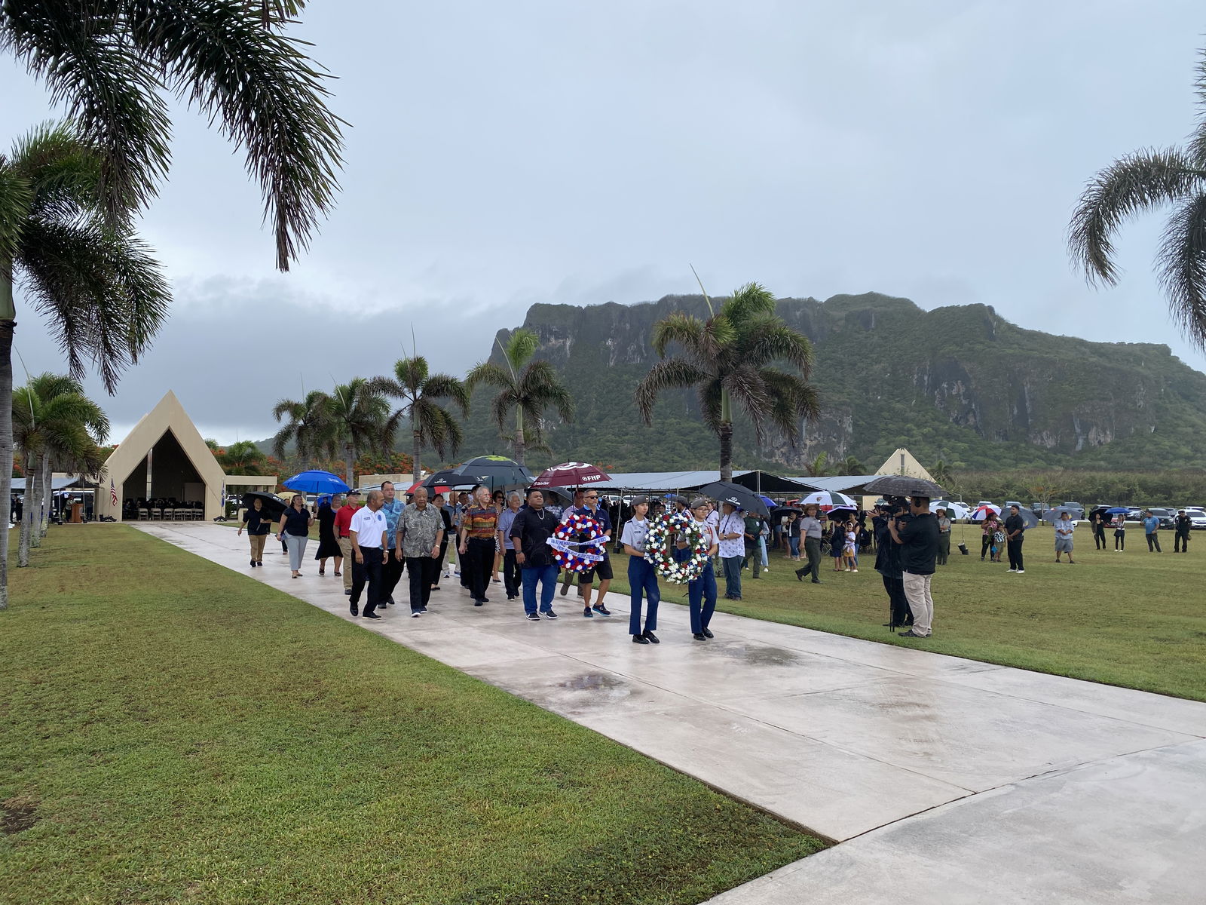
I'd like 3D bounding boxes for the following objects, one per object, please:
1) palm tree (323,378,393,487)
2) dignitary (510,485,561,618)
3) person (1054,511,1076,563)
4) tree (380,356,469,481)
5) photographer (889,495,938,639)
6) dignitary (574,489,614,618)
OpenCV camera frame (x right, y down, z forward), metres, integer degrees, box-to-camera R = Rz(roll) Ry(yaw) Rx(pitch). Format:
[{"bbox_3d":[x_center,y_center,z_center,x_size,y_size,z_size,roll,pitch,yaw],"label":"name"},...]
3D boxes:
[{"bbox_3d":[-11.968,0.137,44.000,3.900,7.500,3.900,1,-3,-15],"label":"palm tree"},{"bbox_3d":[-0.894,1.347,12.100,0.640,1.740,0.450,2,-3,-27],"label":"dignitary"},{"bbox_3d":[15.168,2.796,29.700,0.700,1.670,0.420,-1,-4,27],"label":"person"},{"bbox_3d":[-6.737,-0.177,34.000,3.300,6.900,3.300,2,-3,-31],"label":"tree"},{"bbox_3d":[3.724,1.366,10.850,0.580,1.710,0.560,-2,-4,37],"label":"photographer"},{"bbox_3d":[-0.121,1.363,12.250,0.540,1.730,0.450,2,-3,-30],"label":"dignitary"}]

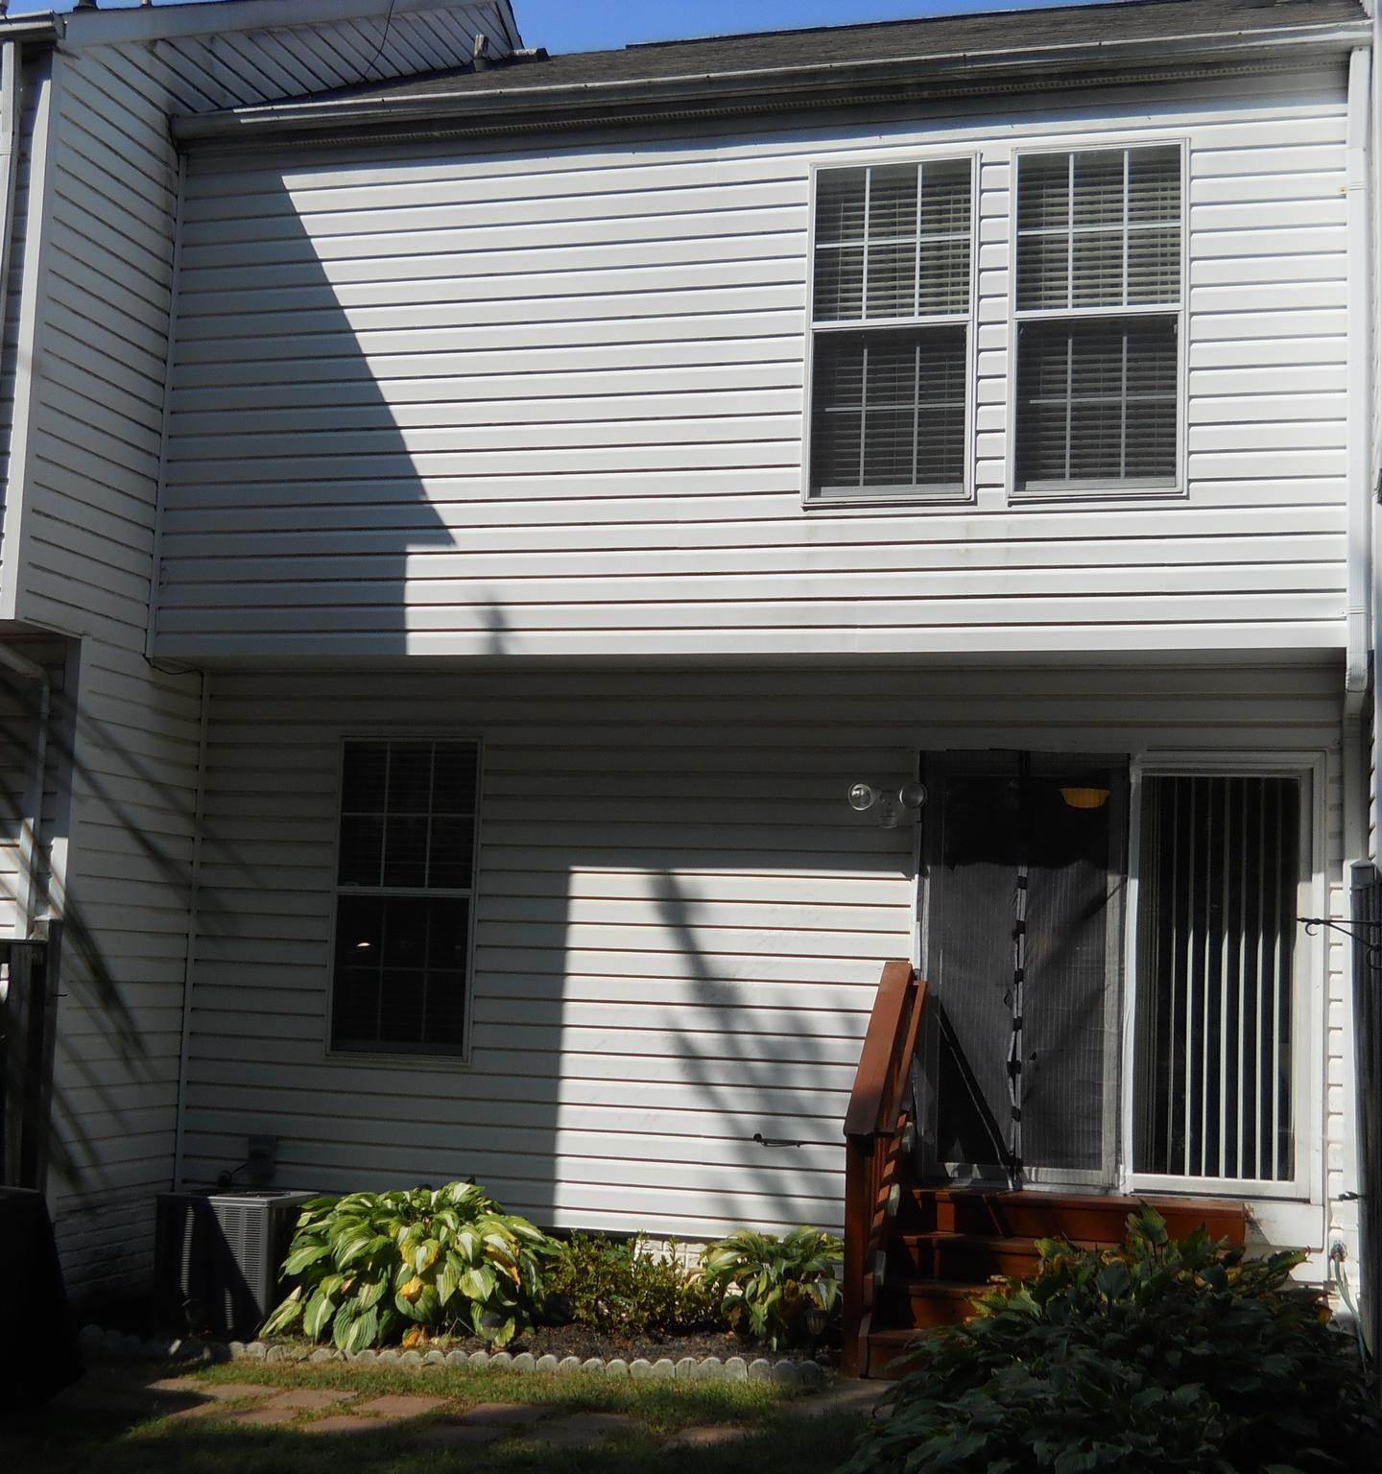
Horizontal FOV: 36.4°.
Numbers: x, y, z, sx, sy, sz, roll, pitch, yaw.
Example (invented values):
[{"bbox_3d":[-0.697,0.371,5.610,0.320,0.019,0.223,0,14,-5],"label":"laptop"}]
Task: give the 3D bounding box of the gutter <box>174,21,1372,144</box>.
[{"bbox_3d":[0.167,-3.128,10.095,5.905,0.095,0.135,0,-6,15],"label":"gutter"}]

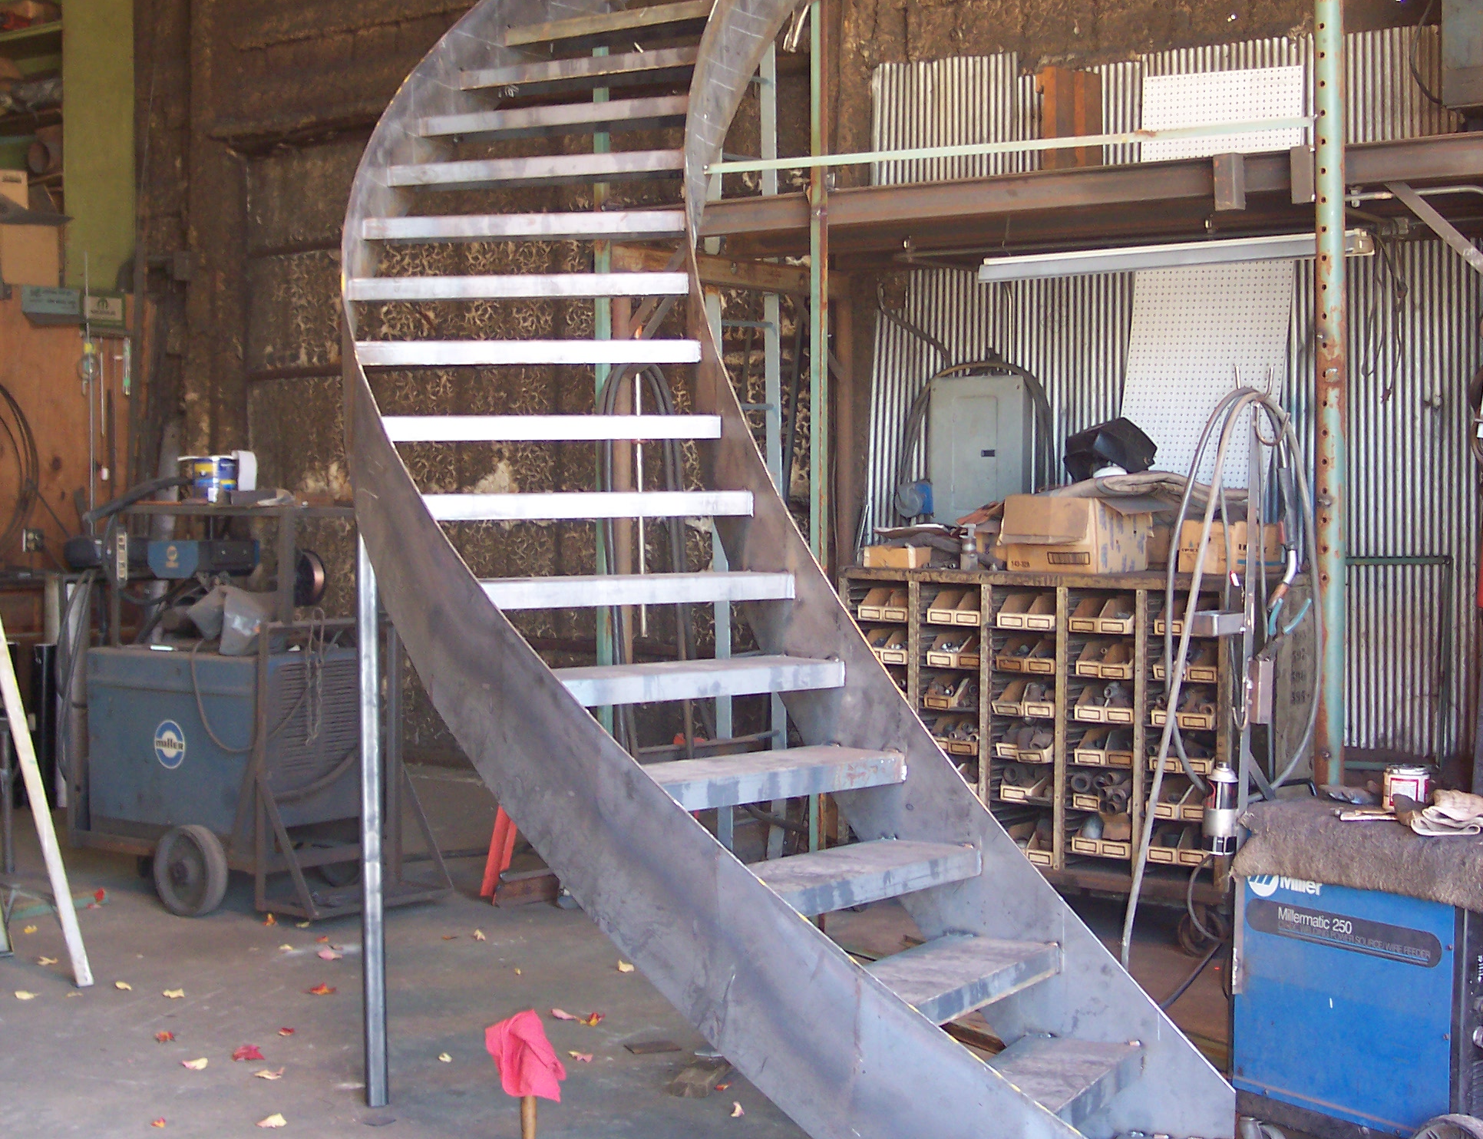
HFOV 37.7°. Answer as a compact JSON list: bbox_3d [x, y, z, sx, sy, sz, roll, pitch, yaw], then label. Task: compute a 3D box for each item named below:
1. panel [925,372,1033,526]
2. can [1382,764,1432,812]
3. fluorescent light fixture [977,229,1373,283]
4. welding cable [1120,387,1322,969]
[{"bbox_3d":[0.900,-0.432,8.130,0.365,0.580,0.105,0,1,30],"label":"panel"},{"bbox_3d":[1.456,0.477,4.750,0.102,0.097,0.102,0,1,0],"label":"can"},{"bbox_3d":[1.370,-0.993,6.990,1.240,0.085,0.160,0,1,28],"label":"fluorescent light fixture"},{"bbox_3d":[1.070,0.278,4.850,0.450,1.400,0.300,0,1,0],"label":"welding cable"}]

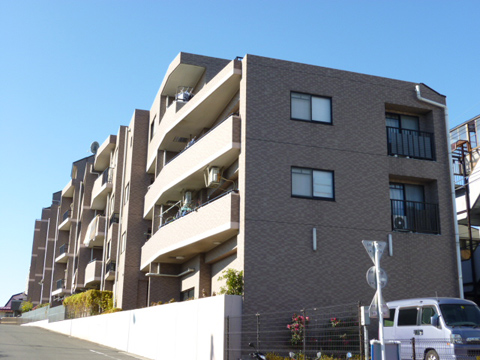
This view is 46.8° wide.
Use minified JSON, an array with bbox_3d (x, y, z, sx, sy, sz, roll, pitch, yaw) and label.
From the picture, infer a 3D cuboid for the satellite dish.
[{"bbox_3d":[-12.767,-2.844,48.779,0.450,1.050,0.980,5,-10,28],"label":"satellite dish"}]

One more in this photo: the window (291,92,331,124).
[{"bbox_3d":[2.667,-2.647,20.591,1.700,1.130,0.100,5,-14,-18],"label":"window"}]

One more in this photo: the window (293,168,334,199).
[{"bbox_3d":[2.630,0.159,19.904,1.710,1.130,0.100,5,-14,-18],"label":"window"}]

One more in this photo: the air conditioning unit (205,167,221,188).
[{"bbox_3d":[-1.038,-0.100,22.423,0.320,0.580,0.770,5,-14,-18],"label":"air conditioning unit"}]

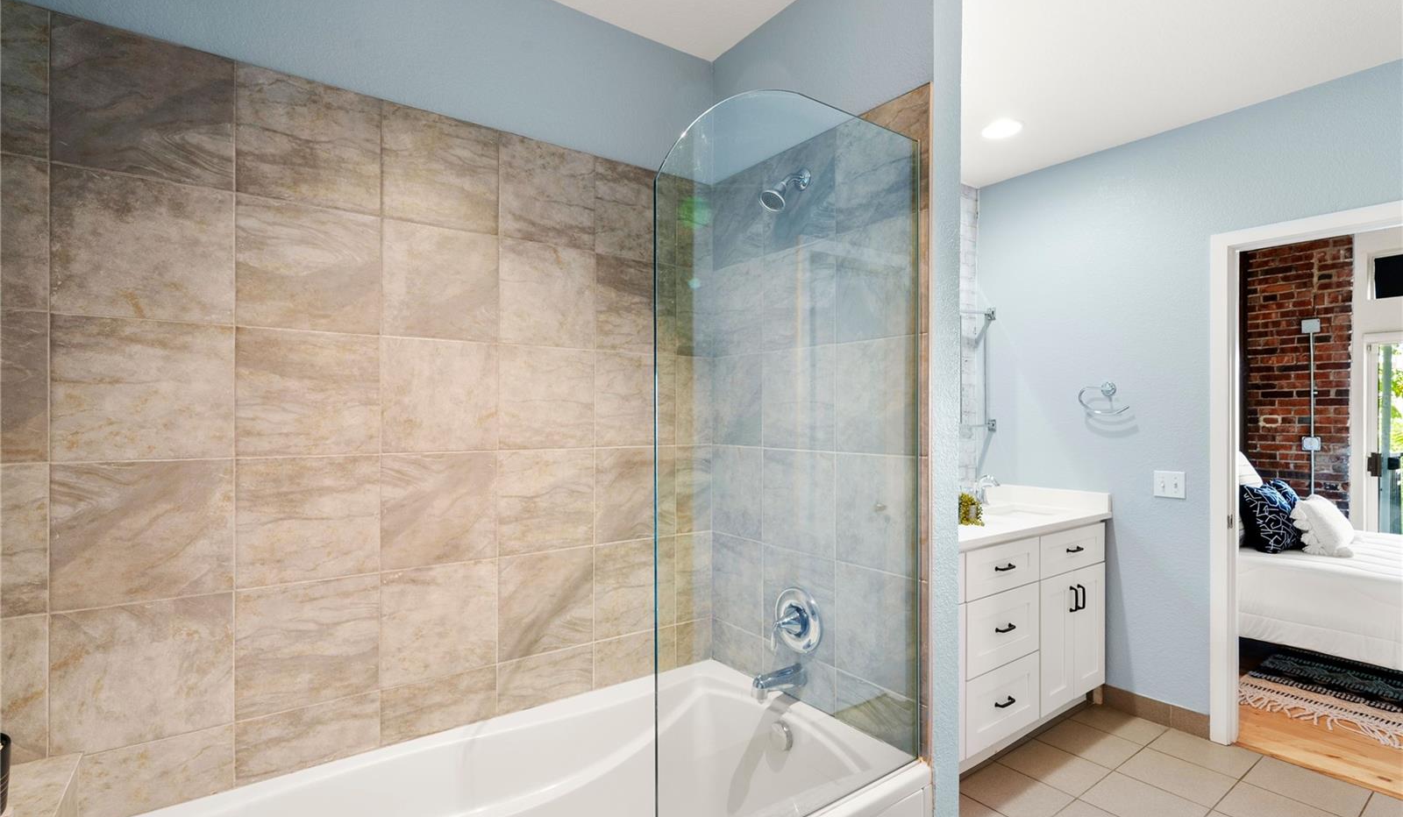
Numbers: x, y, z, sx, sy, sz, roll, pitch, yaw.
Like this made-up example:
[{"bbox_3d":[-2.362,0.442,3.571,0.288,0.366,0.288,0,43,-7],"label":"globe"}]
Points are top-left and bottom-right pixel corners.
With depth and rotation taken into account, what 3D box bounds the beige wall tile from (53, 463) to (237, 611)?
[{"bbox_3d":[-1.210,0.268,1.356,0.302,0.302,0.010,0,-1,-36],"label":"beige wall tile"}]

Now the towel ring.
[{"bbox_3d":[1.886,-0.044,2.913,0.068,0.155,0.208,0,-1,-35],"label":"towel ring"}]

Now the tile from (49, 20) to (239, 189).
[{"bbox_3d":[-1.195,-0.647,1.352,0.300,0.302,0.010,0,-1,-36],"label":"tile"}]

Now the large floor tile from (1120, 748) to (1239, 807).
[{"bbox_3d":[1.801,1.398,2.365,0.296,0.010,0.300,0,-1,-36],"label":"large floor tile"}]

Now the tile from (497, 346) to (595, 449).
[{"bbox_3d":[-0.464,-0.033,1.892,0.301,0.305,0.010,0,-1,-35],"label":"tile"}]

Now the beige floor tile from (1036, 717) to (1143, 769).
[{"bbox_3d":[1.639,1.408,2.633,0.302,0.010,0.302,0,-1,-35],"label":"beige floor tile"}]

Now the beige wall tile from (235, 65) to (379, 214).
[{"bbox_3d":[-0.958,-0.648,1.540,0.302,0.302,0.010,0,-1,-36],"label":"beige wall tile"}]

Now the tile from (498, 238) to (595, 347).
[{"bbox_3d":[-0.463,-0.340,1.889,0.301,0.303,0.011,0,0,-35],"label":"tile"}]

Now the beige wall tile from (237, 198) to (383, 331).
[{"bbox_3d":[-0.950,-0.340,1.525,0.300,0.302,0.010,0,-1,-36],"label":"beige wall tile"}]

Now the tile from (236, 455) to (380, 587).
[{"bbox_3d":[-0.961,0.270,1.534,0.302,0.302,0.010,0,-1,-36],"label":"tile"}]

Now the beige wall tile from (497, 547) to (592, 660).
[{"bbox_3d":[-0.467,0.582,1.887,0.301,0.303,0.011,0,0,-35],"label":"beige wall tile"}]

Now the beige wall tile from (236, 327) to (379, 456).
[{"bbox_3d":[-0.960,-0.037,1.538,0.301,0.305,0.010,0,-1,-35],"label":"beige wall tile"}]

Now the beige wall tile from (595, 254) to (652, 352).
[{"bbox_3d":[-0.212,-0.336,2.072,0.302,0.302,0.010,0,-1,-36],"label":"beige wall tile"}]

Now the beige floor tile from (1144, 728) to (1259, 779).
[{"bbox_3d":[2.040,1.400,2.535,0.267,0.010,0.299,0,-1,-36],"label":"beige floor tile"}]

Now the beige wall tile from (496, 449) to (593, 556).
[{"bbox_3d":[-0.463,0.274,1.889,0.302,0.302,0.010,0,-1,-36],"label":"beige wall tile"}]

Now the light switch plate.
[{"bbox_3d":[2.028,0.334,2.706,0.010,0.115,0.116,0,-1,-35],"label":"light switch plate"}]

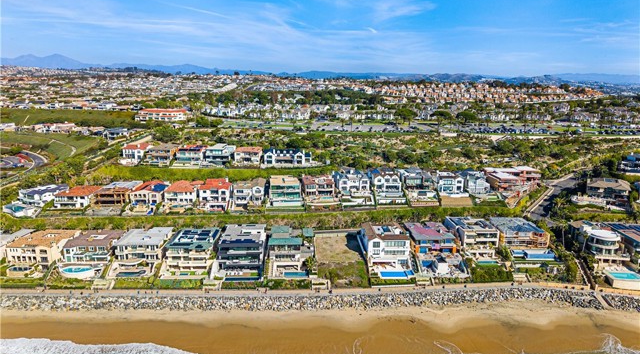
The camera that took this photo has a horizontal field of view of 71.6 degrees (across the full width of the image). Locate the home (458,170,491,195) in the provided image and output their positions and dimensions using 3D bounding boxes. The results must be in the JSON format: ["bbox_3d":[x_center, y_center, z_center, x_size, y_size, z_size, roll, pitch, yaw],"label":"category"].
[{"bbox_3d":[83.952,2.654,242.284,11.500,9.000,19.000,0,13,-1],"label":"home"}]

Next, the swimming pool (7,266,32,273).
[{"bbox_3d":[-109.900,34.870,163.980,8.200,1.200,4.000,0,12,-2],"label":"swimming pool"}]

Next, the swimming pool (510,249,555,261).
[{"bbox_3d":[84.118,31.215,176.519,15.800,1.500,5.500,0,13,0],"label":"swimming pool"}]

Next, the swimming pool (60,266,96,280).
[{"bbox_3d":[-92.472,36.220,170.753,11.500,1.700,5.000,0,13,0],"label":"swimming pool"}]

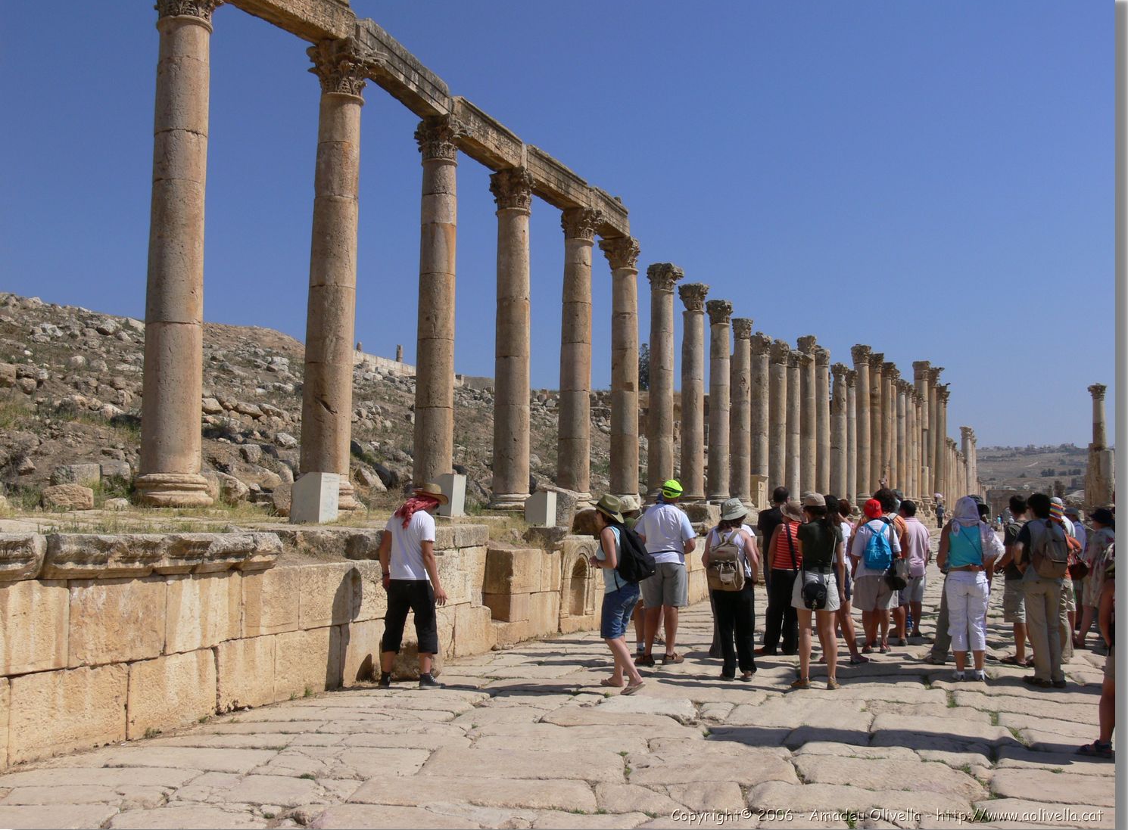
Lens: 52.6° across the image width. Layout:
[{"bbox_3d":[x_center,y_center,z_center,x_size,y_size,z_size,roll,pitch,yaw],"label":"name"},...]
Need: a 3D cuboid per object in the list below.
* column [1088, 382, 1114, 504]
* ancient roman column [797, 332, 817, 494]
[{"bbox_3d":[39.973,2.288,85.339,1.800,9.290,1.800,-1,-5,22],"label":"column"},{"bbox_3d":[10.833,0.208,50.774,0.950,7.510,0.950,-1,-5,22],"label":"ancient roman column"}]

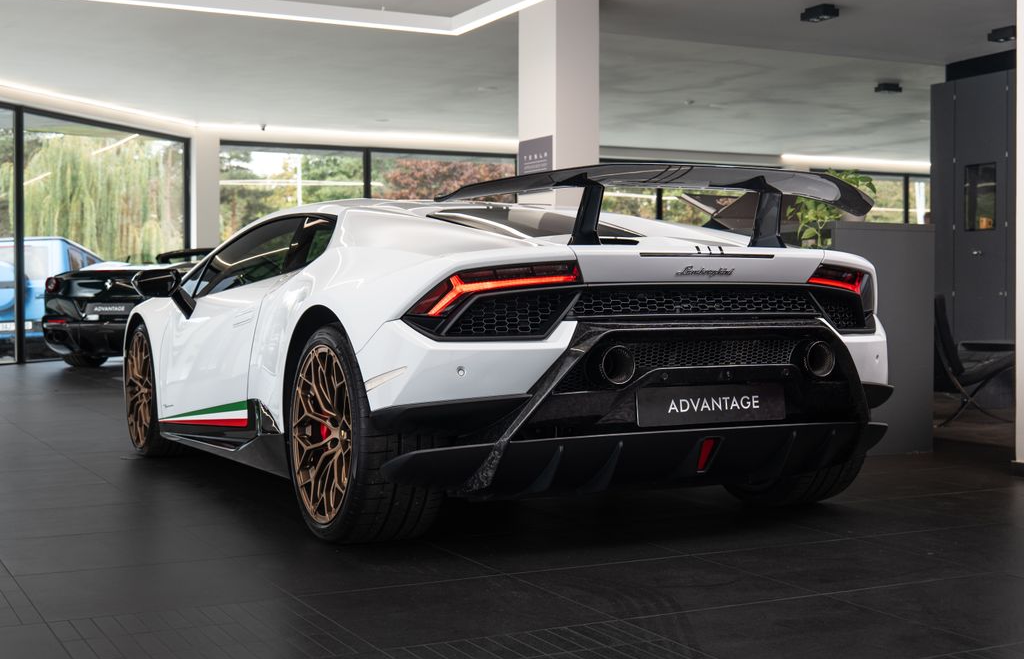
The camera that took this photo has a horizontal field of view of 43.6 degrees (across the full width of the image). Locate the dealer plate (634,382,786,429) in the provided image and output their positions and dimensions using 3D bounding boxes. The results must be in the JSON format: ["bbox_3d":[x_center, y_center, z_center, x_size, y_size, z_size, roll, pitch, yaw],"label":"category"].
[{"bbox_3d":[0.581,0.213,3.681,0.520,0.111,0.020,0,-2,-28],"label":"dealer plate"}]

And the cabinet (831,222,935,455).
[{"bbox_3d":[1.749,0.045,6.577,0.697,1.158,0.450,0,1,-28],"label":"cabinet"}]

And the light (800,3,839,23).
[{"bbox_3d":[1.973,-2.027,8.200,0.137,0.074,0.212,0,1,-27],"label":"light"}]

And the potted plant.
[{"bbox_3d":[1.690,-0.627,6.750,0.420,0.500,0.380,0,1,-28],"label":"potted plant"}]

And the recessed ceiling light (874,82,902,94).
[{"bbox_3d":[3.824,-2.447,13.000,0.180,0.090,0.180,0,1,-28],"label":"recessed ceiling light"}]

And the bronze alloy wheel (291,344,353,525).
[{"bbox_3d":[-0.474,0.317,3.932,0.240,0.545,0.545,0,1,-28],"label":"bronze alloy wheel"}]

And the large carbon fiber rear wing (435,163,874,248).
[{"bbox_3d":[0.487,-0.375,4.007,1.634,0.249,0.406,0,1,-28],"label":"large carbon fiber rear wing"}]

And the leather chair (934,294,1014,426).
[{"bbox_3d":[2.760,0.193,8.379,0.770,0.800,0.750,0,1,-28],"label":"leather chair"}]

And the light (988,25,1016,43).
[{"bbox_3d":[3.778,-2.255,9.800,0.140,0.095,0.220,0,1,-28],"label":"light"}]

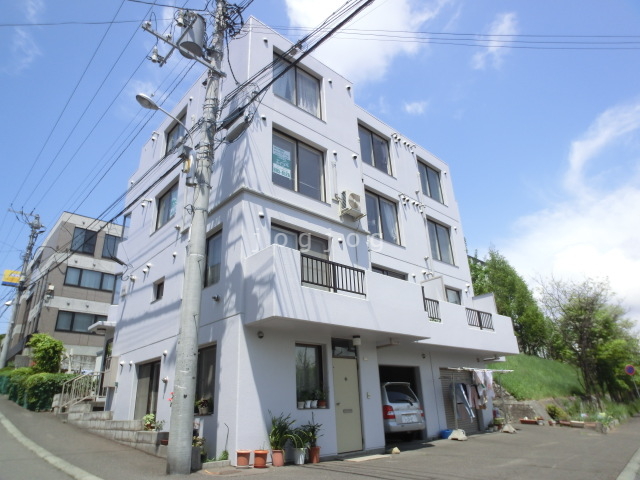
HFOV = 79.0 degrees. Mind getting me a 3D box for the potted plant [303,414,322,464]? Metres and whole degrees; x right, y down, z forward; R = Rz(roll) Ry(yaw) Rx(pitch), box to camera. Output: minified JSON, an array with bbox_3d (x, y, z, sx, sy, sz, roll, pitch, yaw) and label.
[{"bbox_3d":[-0.139,3.668,7.200,0.360,0.810,0.360,-2,-25,-1],"label":"potted plant"}]

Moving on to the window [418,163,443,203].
[{"bbox_3d":[4.739,-2.439,16.809,1.740,1.840,0.140,18,-32,-37],"label":"window"}]

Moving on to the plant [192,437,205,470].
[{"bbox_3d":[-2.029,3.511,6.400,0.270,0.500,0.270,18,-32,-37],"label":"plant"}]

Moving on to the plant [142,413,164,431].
[{"bbox_3d":[-3.544,3.902,8.329,0.313,0.347,0.394,17,-29,-40],"label":"plant"}]

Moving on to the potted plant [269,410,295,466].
[{"bbox_3d":[-0.733,3.727,7.304,0.394,0.911,0.367,17,-29,-40],"label":"potted plant"}]

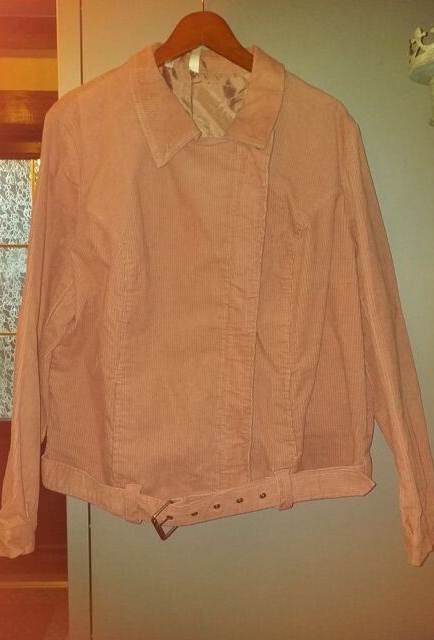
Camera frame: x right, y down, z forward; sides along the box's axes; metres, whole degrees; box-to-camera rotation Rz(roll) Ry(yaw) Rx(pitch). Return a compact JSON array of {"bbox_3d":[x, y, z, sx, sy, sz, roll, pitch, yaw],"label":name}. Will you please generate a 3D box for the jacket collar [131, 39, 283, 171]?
[{"bbox_3d":[-0.016,-0.315,0.715,0.233,0.192,0.110,0,3,0],"label":"jacket collar"}]

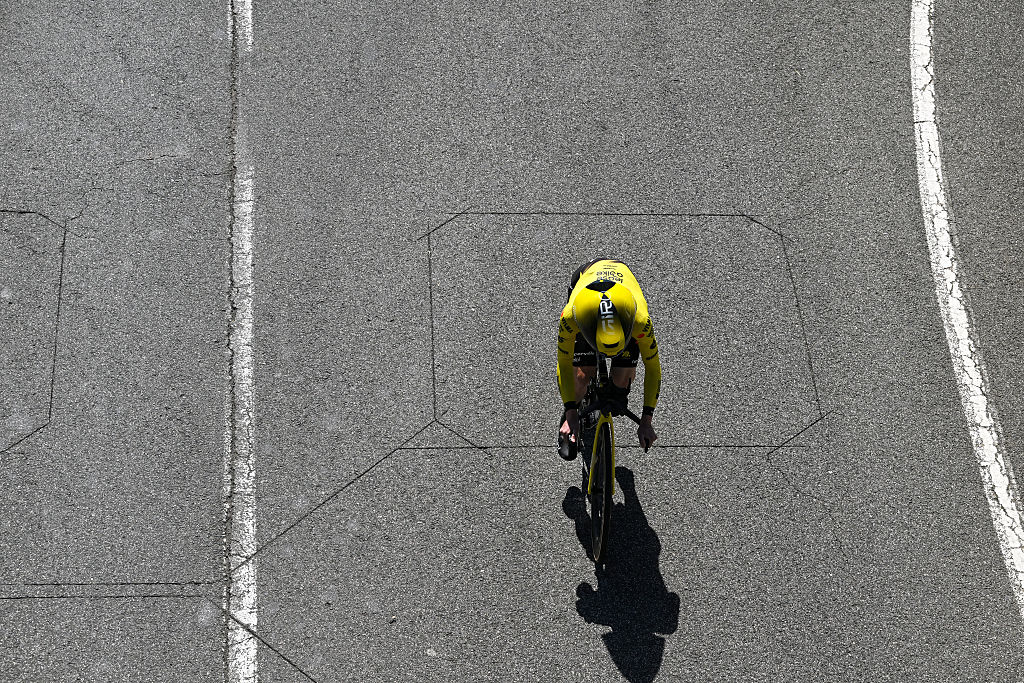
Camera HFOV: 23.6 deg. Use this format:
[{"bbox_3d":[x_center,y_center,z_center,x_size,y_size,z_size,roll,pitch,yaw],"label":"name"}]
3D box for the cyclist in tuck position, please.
[{"bbox_3d":[0.450,0.204,11.865,0.510,1.210,1.120,-2,39,-2],"label":"cyclist in tuck position"}]

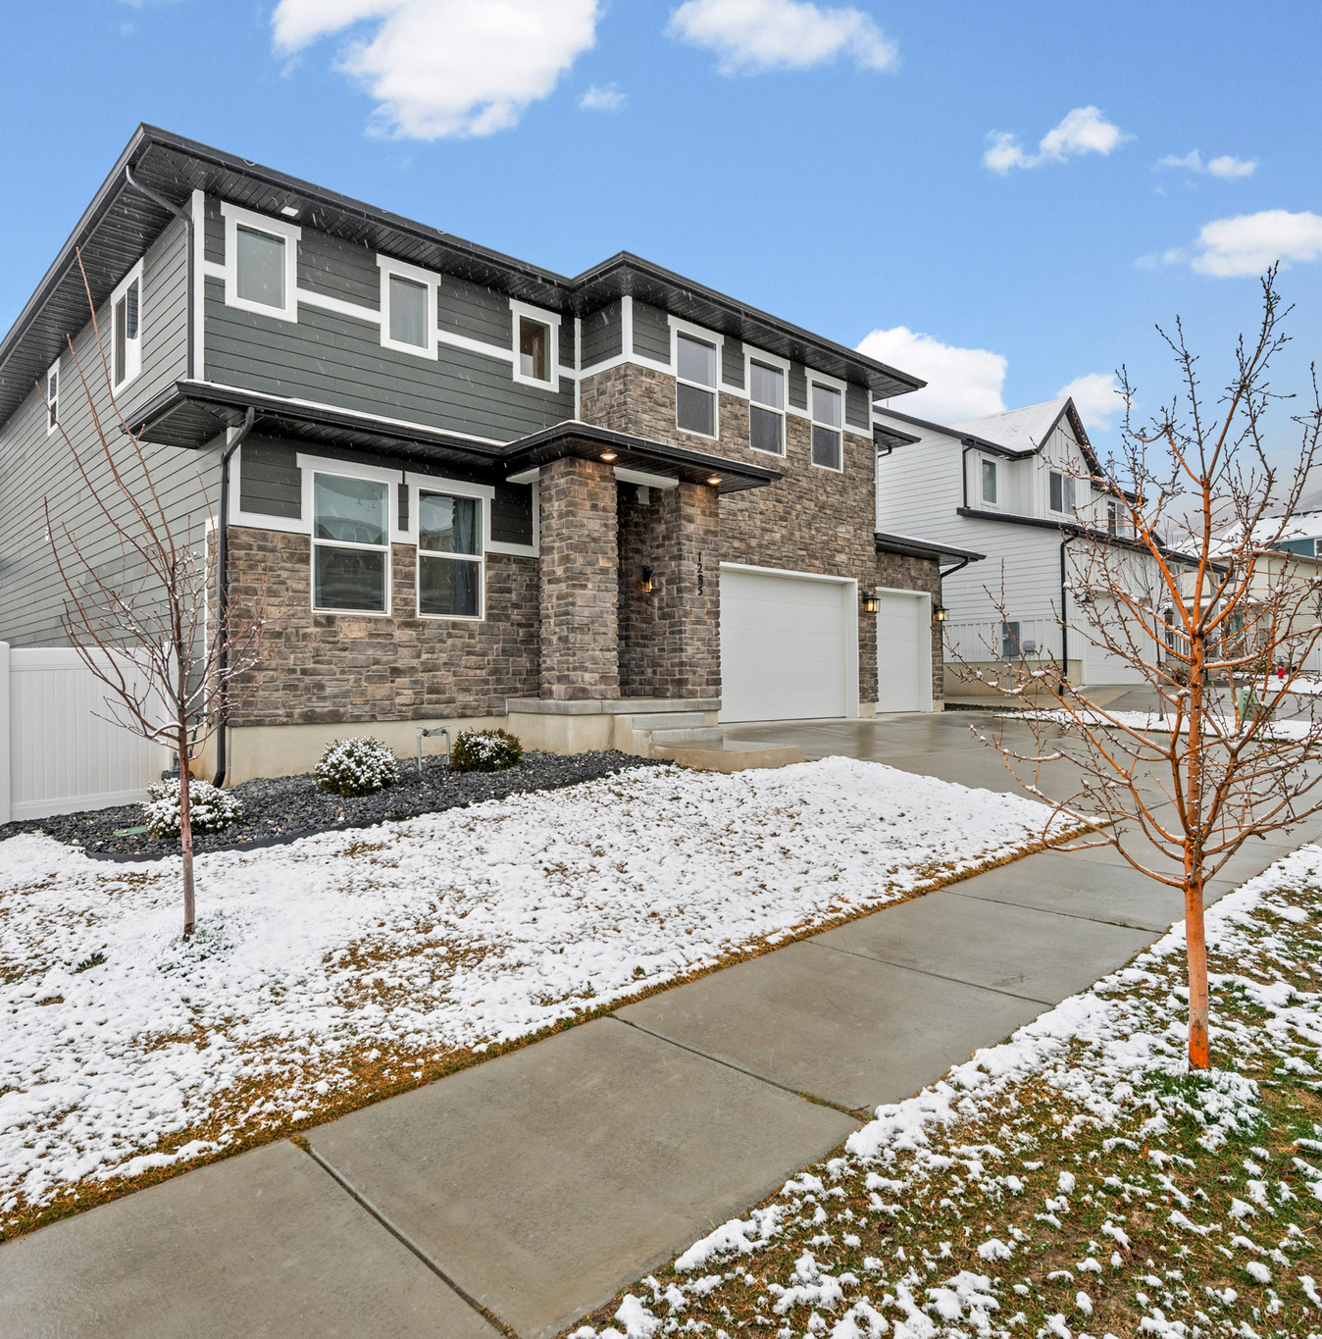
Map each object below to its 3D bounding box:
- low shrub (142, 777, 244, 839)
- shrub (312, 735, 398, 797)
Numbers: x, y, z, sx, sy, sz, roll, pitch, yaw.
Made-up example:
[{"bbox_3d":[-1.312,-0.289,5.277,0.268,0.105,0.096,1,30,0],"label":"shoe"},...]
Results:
[{"bbox_3d":[-3.951,1.170,7.561,0.765,0.516,0.742,0,0,-44],"label":"low shrub"},{"bbox_3d":[-3.127,0.986,9.186,0.840,0.596,0.815,0,0,-44],"label":"shrub"}]

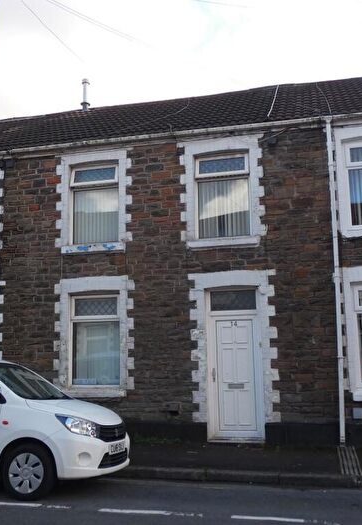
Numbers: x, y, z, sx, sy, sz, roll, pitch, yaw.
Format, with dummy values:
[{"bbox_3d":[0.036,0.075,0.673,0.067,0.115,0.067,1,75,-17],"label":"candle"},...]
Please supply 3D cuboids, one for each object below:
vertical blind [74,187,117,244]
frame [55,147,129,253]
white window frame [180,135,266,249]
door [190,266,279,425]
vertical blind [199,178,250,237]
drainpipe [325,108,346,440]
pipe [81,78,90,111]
[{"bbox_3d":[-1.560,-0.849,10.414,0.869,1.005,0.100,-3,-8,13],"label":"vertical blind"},{"bbox_3d":[-1.573,-1.081,10.293,1.467,1.816,0.200,-3,-8,13],"label":"frame"},{"bbox_3d":[0.725,-1.200,9.814,1.490,1.935,0.200,-3,-9,12],"label":"white window frame"},{"bbox_3d":[0.892,1.519,9.378,1.449,2.732,0.180,-3,-9,12],"label":"door"},{"bbox_3d":[0.753,-0.961,9.917,0.931,1.053,0.080,-3,-9,12],"label":"vertical blind"},{"bbox_3d":[2.484,0.196,9.089,0.110,5.256,0.100,-2,-9,12],"label":"drainpipe"},{"bbox_3d":[-2.330,-4.089,13.816,0.203,0.829,0.203,-1,-9,0],"label":"pipe"}]

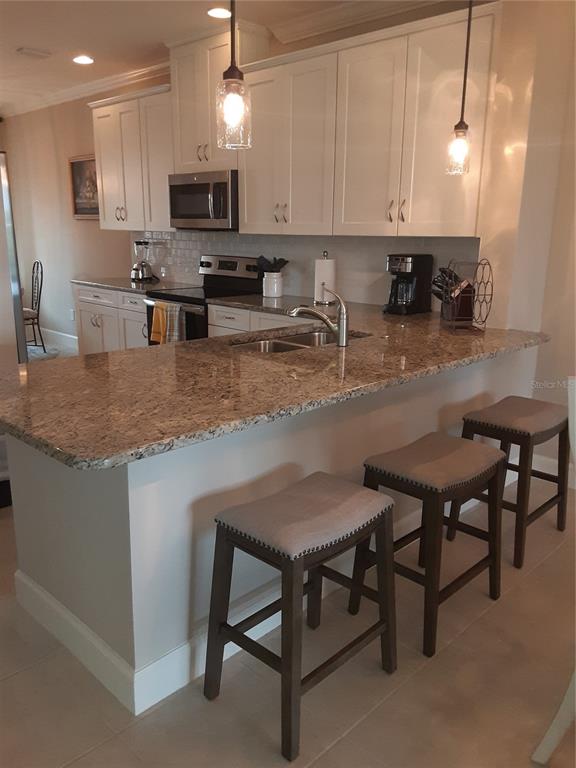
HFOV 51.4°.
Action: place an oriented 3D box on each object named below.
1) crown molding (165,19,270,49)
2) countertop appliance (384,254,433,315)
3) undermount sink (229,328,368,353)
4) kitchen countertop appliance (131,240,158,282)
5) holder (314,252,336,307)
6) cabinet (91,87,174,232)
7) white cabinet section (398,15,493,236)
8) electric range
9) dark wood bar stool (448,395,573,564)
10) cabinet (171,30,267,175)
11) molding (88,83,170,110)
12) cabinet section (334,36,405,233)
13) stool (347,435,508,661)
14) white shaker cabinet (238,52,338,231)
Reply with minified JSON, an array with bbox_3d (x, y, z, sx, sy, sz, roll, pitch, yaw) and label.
[{"bbox_3d":[-0.531,-2.560,4.482,0.905,0.075,0.384,14,19,42],"label":"crown molding"},{"bbox_3d":[0.747,-0.611,3.692,0.180,0.345,0.235,14,19,42],"label":"countertop appliance"},{"bbox_3d":[0.060,-0.094,2.802,0.390,0.210,0.745,14,19,42],"label":"undermount sink"},{"bbox_3d":[-1.382,-1.166,5.716,0.190,0.365,0.190,14,19,42],"label":"kitchen countertop appliance"},{"bbox_3d":[0.259,-0.721,4.078,0.153,0.355,0.153,1,14,0],"label":"holder"},{"bbox_3d":[-1.279,-1.949,5.379,1.265,1.132,0.359,14,19,42],"label":"cabinet"},{"bbox_3d":[0.954,-1.390,3.400,0.499,1.086,0.330,14,19,41],"label":"white cabinet section"},{"bbox_3d":[-0.668,-0.431,4.939,0.761,1.190,0.690,14,20,42],"label":"electric range"},{"bbox_3d":[1.051,0.415,2.810,0.368,0.630,0.504,14,19,42],"label":"dark wood bar stool"},{"bbox_3d":[-0.513,-2.082,4.563,0.762,0.900,0.330,14,19,42],"label":"cabinet"},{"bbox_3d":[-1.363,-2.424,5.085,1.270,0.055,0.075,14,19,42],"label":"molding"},{"bbox_3d":[0.592,-1.478,3.725,0.490,1.086,0.330,14,19,41],"label":"cabinet section"},{"bbox_3d":[0.535,0.545,2.257,0.363,0.630,0.503,14,19,42],"label":"stool"},{"bbox_3d":[0.084,-1.583,4.144,0.904,1.068,0.331,14,19,42],"label":"white shaker cabinet"}]

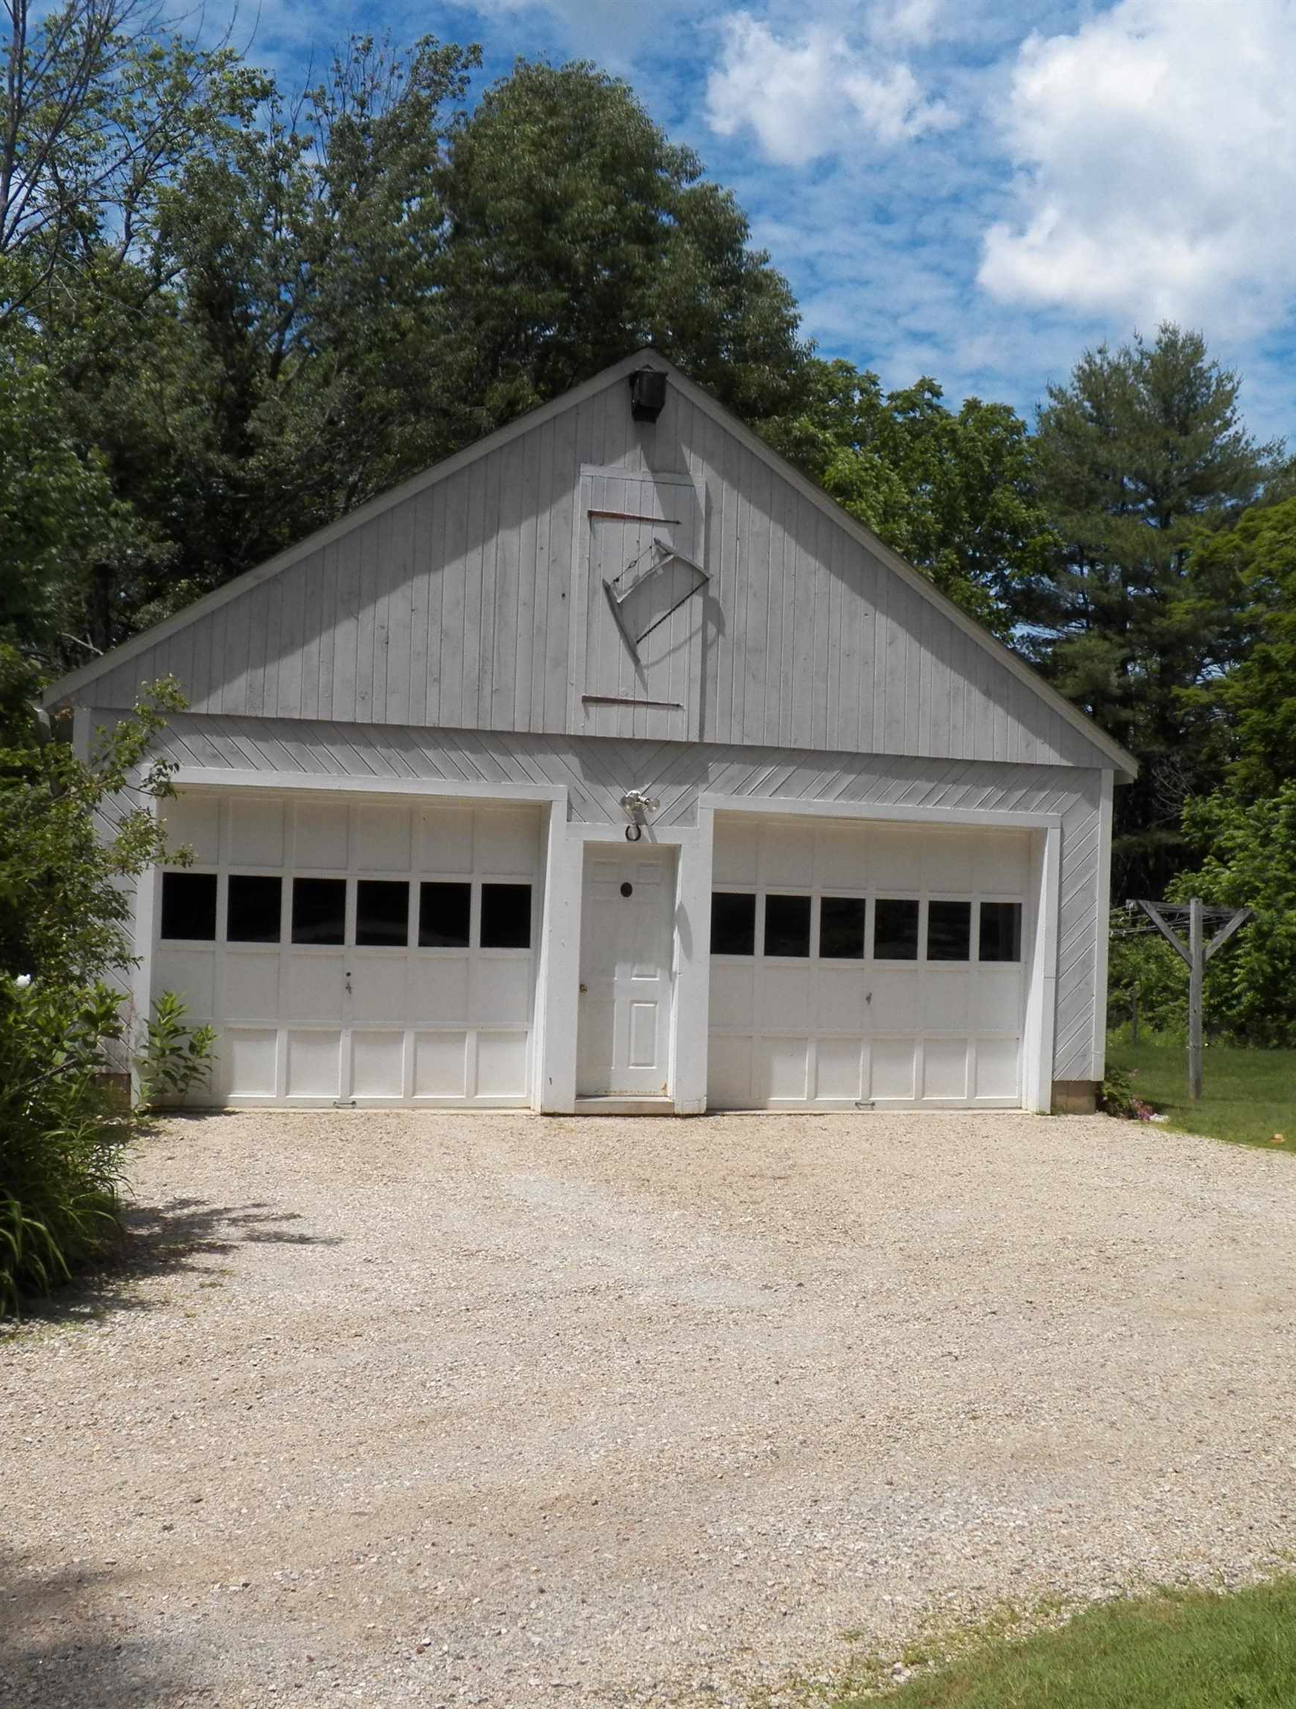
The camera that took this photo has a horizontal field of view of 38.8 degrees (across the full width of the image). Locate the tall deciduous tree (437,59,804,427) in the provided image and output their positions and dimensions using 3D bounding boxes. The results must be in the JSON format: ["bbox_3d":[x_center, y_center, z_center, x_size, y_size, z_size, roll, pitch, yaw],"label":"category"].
[{"bbox_3d":[-0.801,-5.525,31.150,7.500,16.020,7.500,2,-2,-2],"label":"tall deciduous tree"}]

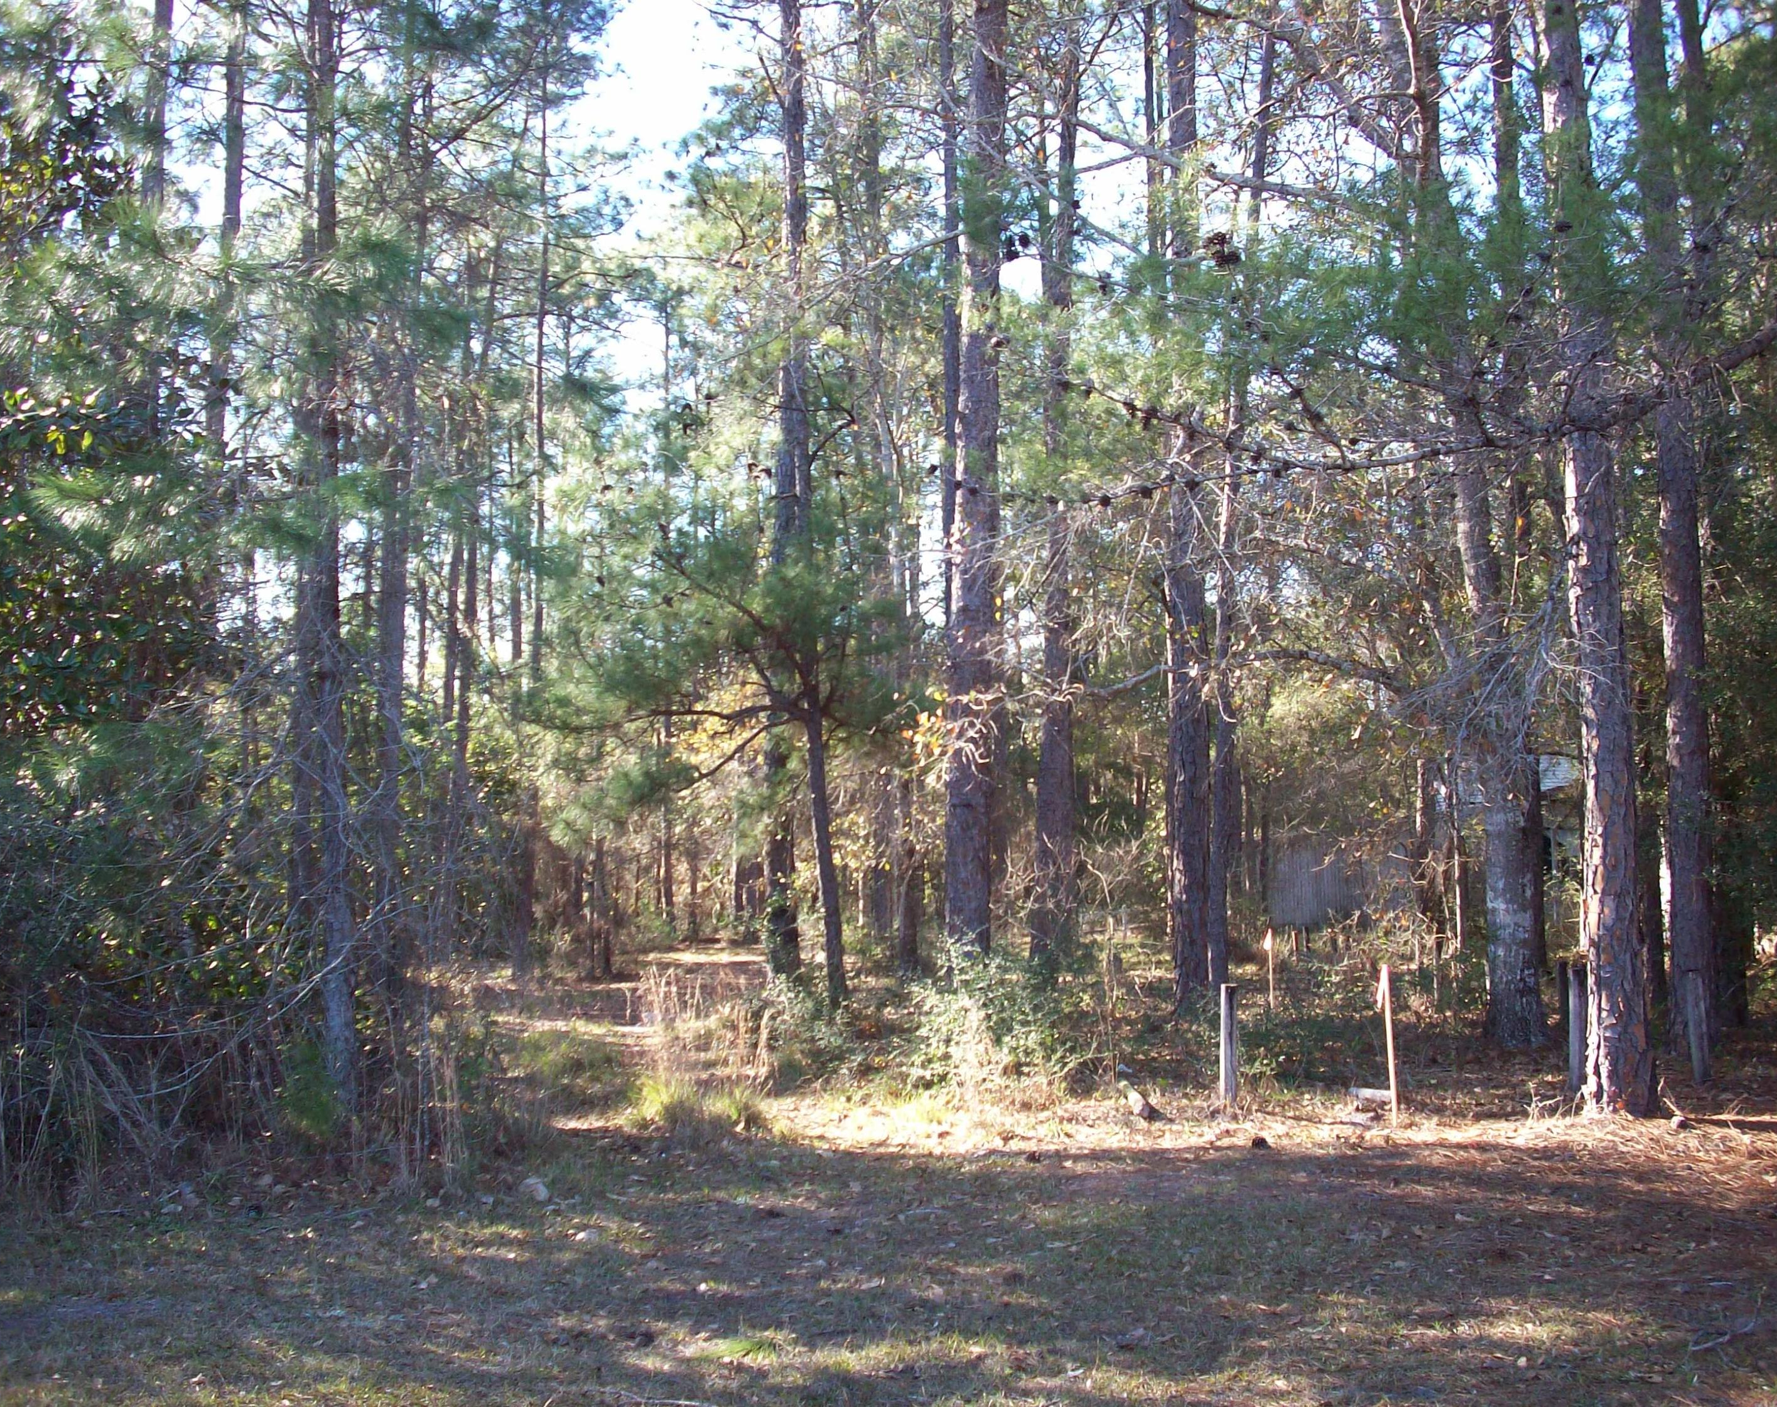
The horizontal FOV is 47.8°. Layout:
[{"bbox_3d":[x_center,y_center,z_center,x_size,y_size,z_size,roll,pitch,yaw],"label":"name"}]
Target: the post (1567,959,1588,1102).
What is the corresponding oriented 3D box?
[{"bbox_3d":[4.961,2.379,14.511,0.137,0.993,0.137,1,-5,0],"label":"post"}]

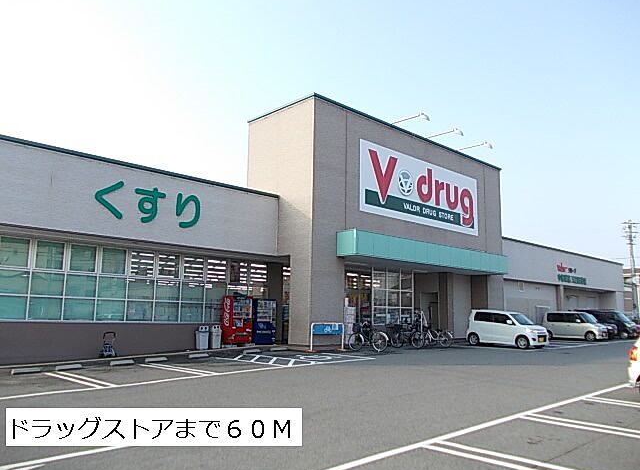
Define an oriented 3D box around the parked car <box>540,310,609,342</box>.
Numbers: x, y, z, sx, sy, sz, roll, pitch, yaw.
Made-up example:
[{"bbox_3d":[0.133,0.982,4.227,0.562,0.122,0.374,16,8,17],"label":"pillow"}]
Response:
[{"bbox_3d":[15.305,5.471,31.173,1.475,1.630,3.395,9,-12,-44],"label":"parked car"}]

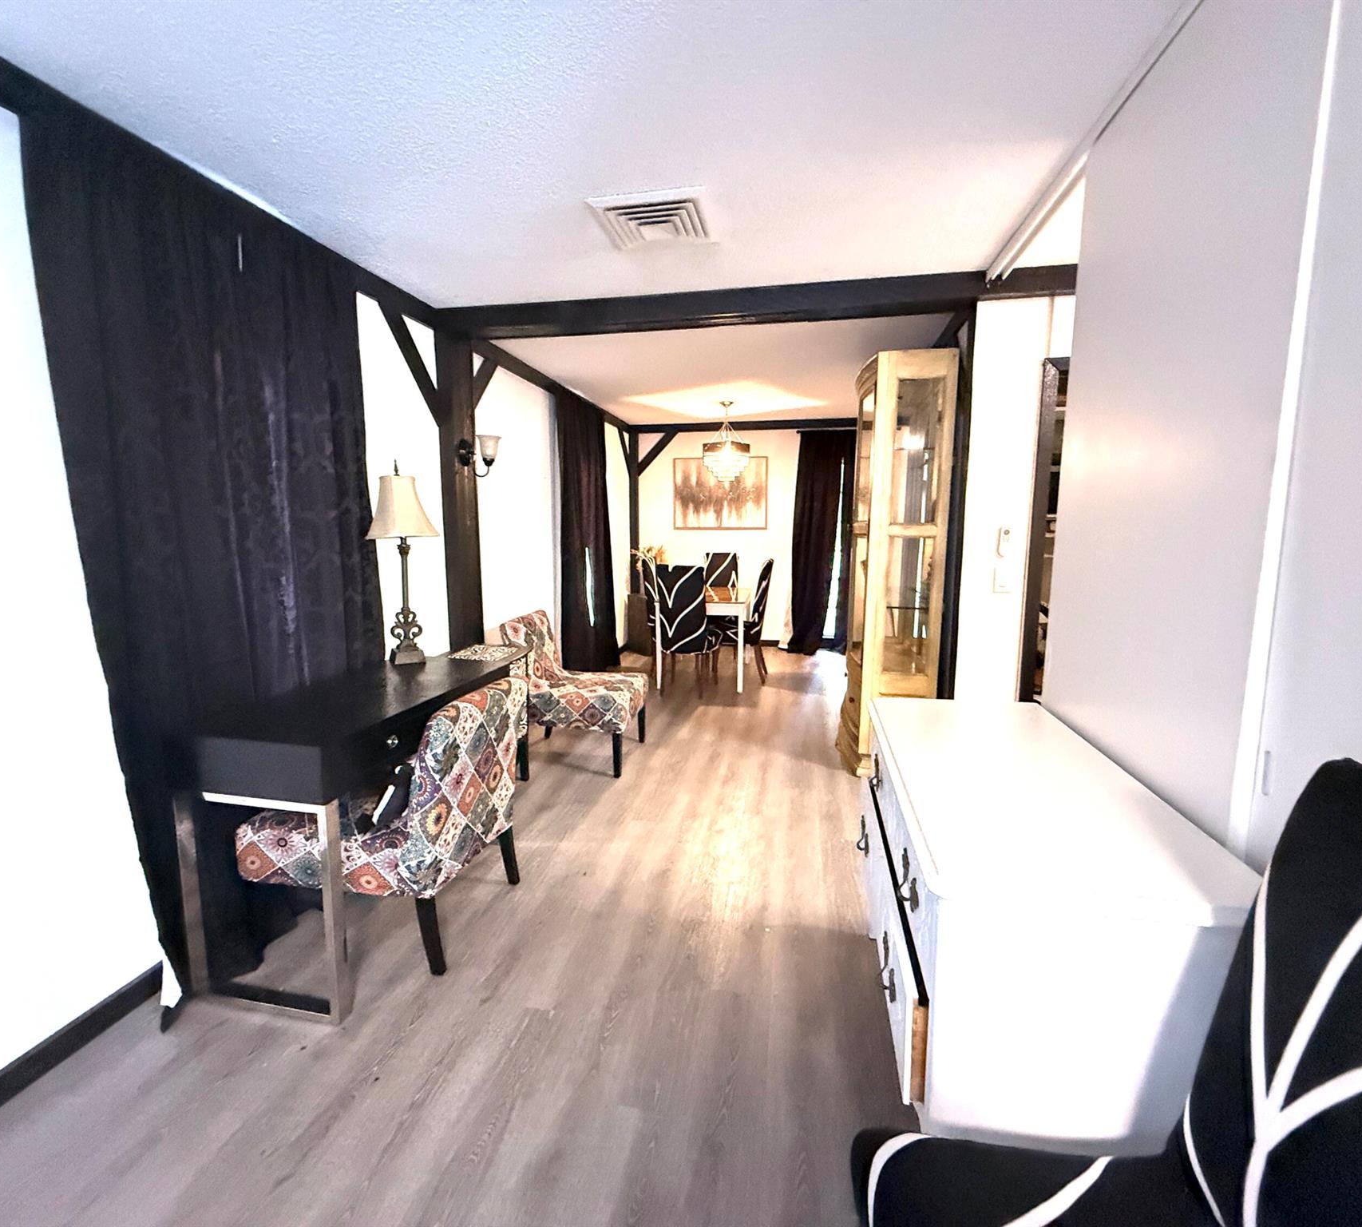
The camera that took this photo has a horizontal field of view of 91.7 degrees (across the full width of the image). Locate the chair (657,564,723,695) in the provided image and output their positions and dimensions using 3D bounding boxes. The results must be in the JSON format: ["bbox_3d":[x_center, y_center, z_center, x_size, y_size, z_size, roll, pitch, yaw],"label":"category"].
[{"bbox_3d":[0.061,0.115,5.352,0.456,1.047,0.612,2,8,14],"label":"chair"}]

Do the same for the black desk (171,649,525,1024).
[{"bbox_3d":[-1.046,0.643,2.406,0.485,0.785,1.265,2,8,10],"label":"black desk"}]

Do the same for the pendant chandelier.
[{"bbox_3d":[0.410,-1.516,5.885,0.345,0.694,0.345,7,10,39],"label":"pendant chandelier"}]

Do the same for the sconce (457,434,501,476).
[{"bbox_3d":[-1.014,-0.798,3.377,0.188,0.204,0.125,1,8,10],"label":"sconce"}]

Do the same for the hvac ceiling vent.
[{"bbox_3d":[-0.081,-1.355,2.320,0.399,0.040,0.408,2,8,10],"label":"hvac ceiling vent"}]

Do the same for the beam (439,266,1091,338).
[{"bbox_3d":[0.249,-1.416,3.069,2.870,0.106,0.211,1,8,10],"label":"beam"}]

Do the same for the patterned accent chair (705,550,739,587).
[{"bbox_3d":[0.391,-0.086,6.826,0.456,1.047,0.612,1,8,10],"label":"patterned accent chair"}]

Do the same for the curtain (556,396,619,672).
[{"bbox_3d":[-0.741,-0.513,5.431,0.150,2.271,1.360,1,8,10],"label":"curtain"}]

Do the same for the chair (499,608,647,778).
[{"bbox_3d":[-0.616,0.429,3.874,0.721,0.823,0.626,1,8,10],"label":"chair"}]

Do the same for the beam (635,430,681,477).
[{"bbox_3d":[-0.270,-1.762,7.221,0.105,0.651,0.085,44,13,2],"label":"beam"}]

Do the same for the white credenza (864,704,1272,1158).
[{"bbox_3d":[0.747,0.750,1.584,0.544,0.802,1.142,2,8,10],"label":"white credenza"}]

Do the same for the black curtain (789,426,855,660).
[{"bbox_3d":[1.487,-0.717,6.869,0.694,2.285,0.136,1,8,10],"label":"black curtain"}]

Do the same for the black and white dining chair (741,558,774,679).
[{"bbox_3d":[0.465,0.057,5.722,0.612,1.043,0.462,2,8,10],"label":"black and white dining chair"}]

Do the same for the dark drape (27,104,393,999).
[{"bbox_3d":[-1.329,-0.068,2.160,0.184,2.285,1.115,1,8,10],"label":"dark drape"}]

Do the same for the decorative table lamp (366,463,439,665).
[{"bbox_3d":[-1.127,-0.204,2.711,0.299,0.816,0.299,-2,8,-11],"label":"decorative table lamp"}]

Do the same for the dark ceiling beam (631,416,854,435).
[{"bbox_3d":[0.763,-1.975,7.013,2.570,0.090,0.090,2,8,10],"label":"dark ceiling beam"}]

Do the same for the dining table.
[{"bbox_3d":[0.254,0.191,5.871,0.728,0.734,1.197,2,8,10],"label":"dining table"}]

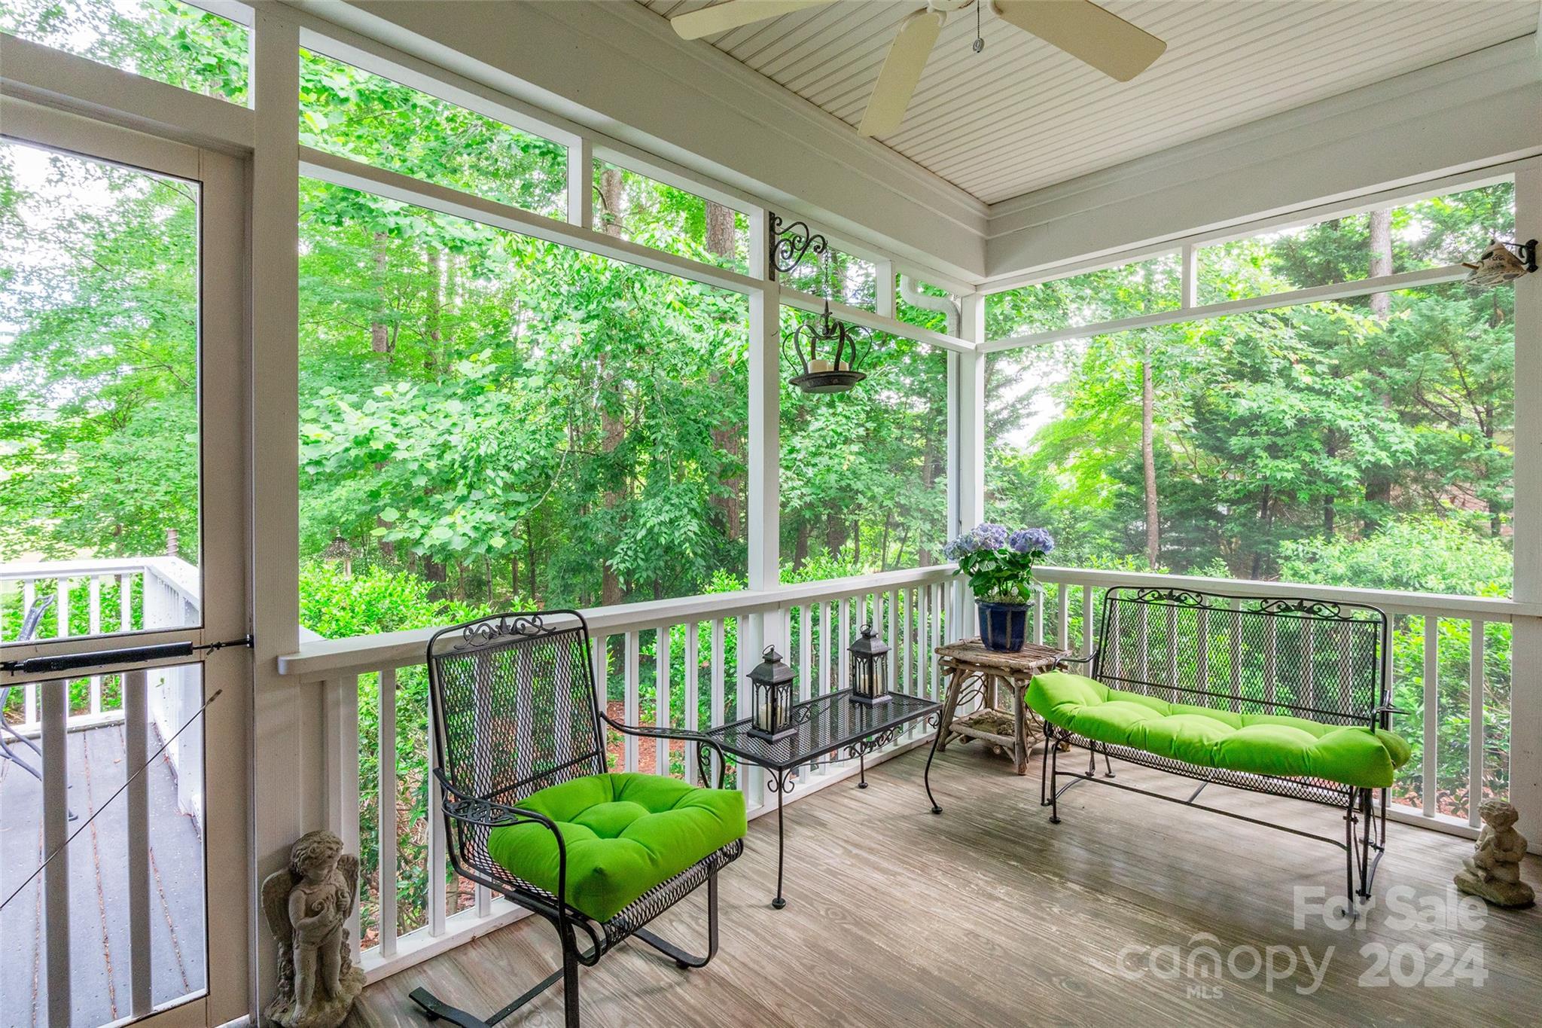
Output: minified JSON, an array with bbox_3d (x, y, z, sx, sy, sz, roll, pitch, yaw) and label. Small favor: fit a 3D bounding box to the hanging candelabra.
[{"bbox_3d":[0.218,-0.645,2.630,0.332,0.340,0.332,0,1,0],"label":"hanging candelabra"}]

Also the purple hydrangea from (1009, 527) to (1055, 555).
[{"bbox_3d":[1.347,0.140,3.540,0.230,0.143,0.200,0,1,0],"label":"purple hydrangea"}]

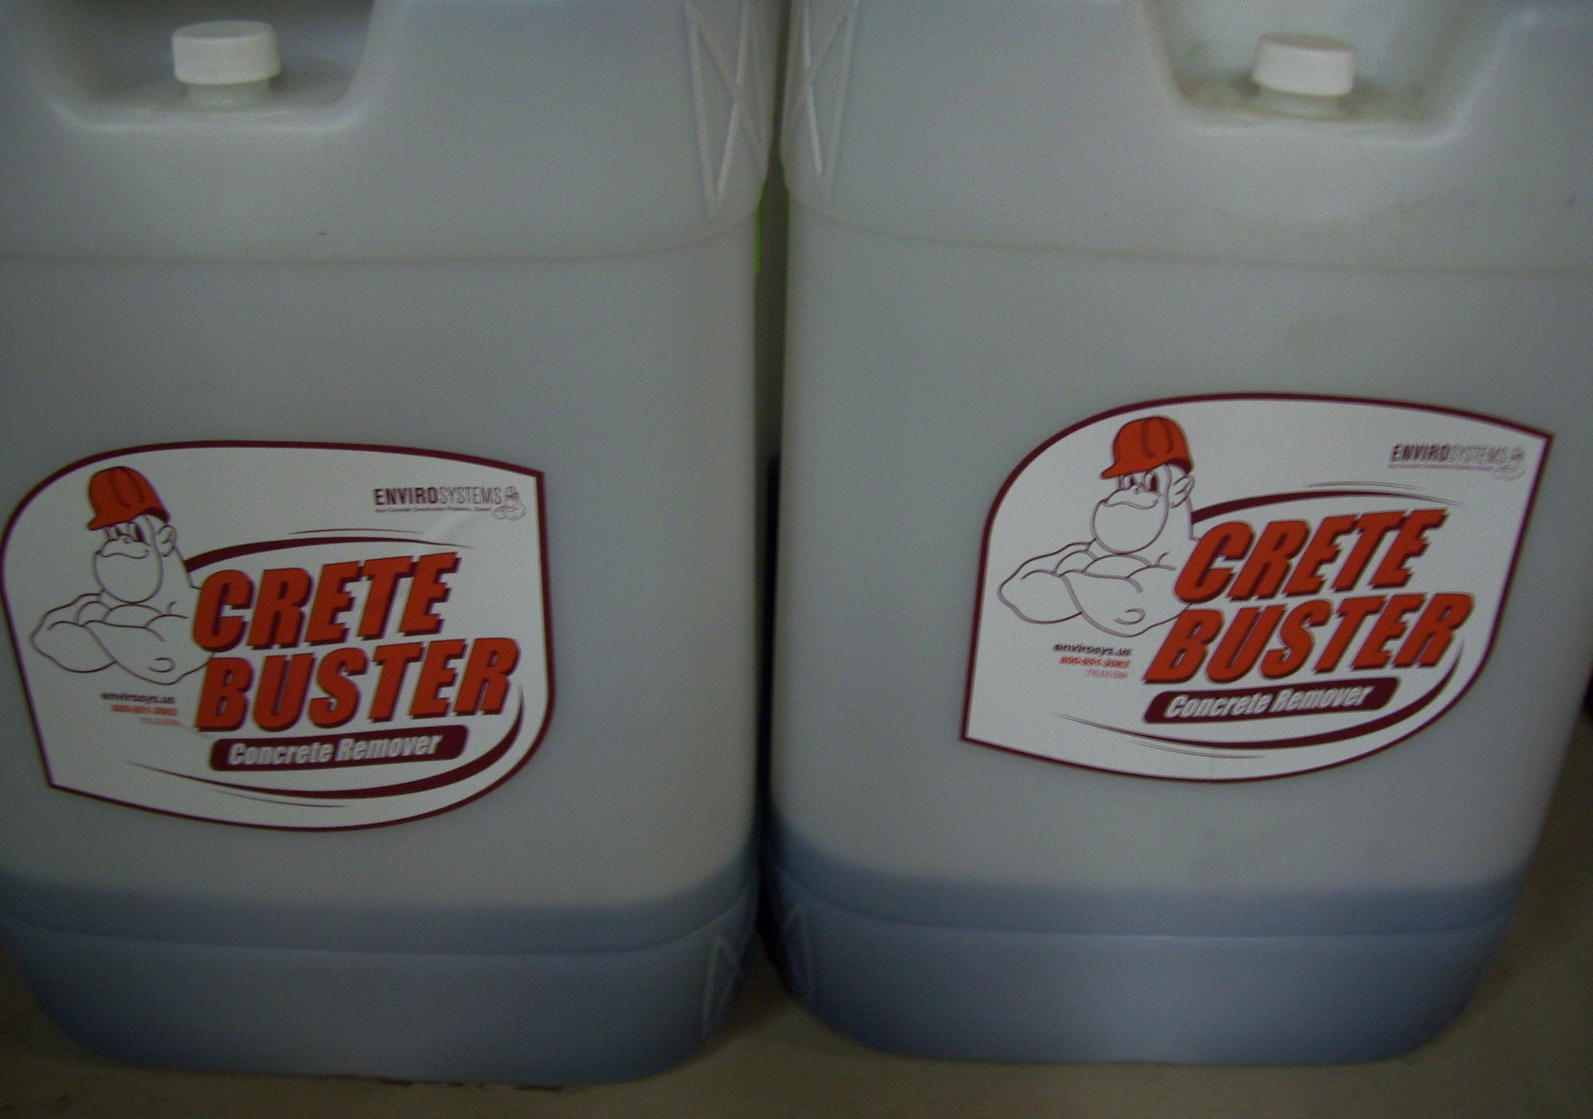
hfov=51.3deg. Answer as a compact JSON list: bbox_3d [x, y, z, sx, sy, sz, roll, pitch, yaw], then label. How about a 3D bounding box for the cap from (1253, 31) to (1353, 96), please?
[{"bbox_3d":[0.170,-0.165,0.555,0.035,0.016,0.035,1,25,0],"label":"cap"}]

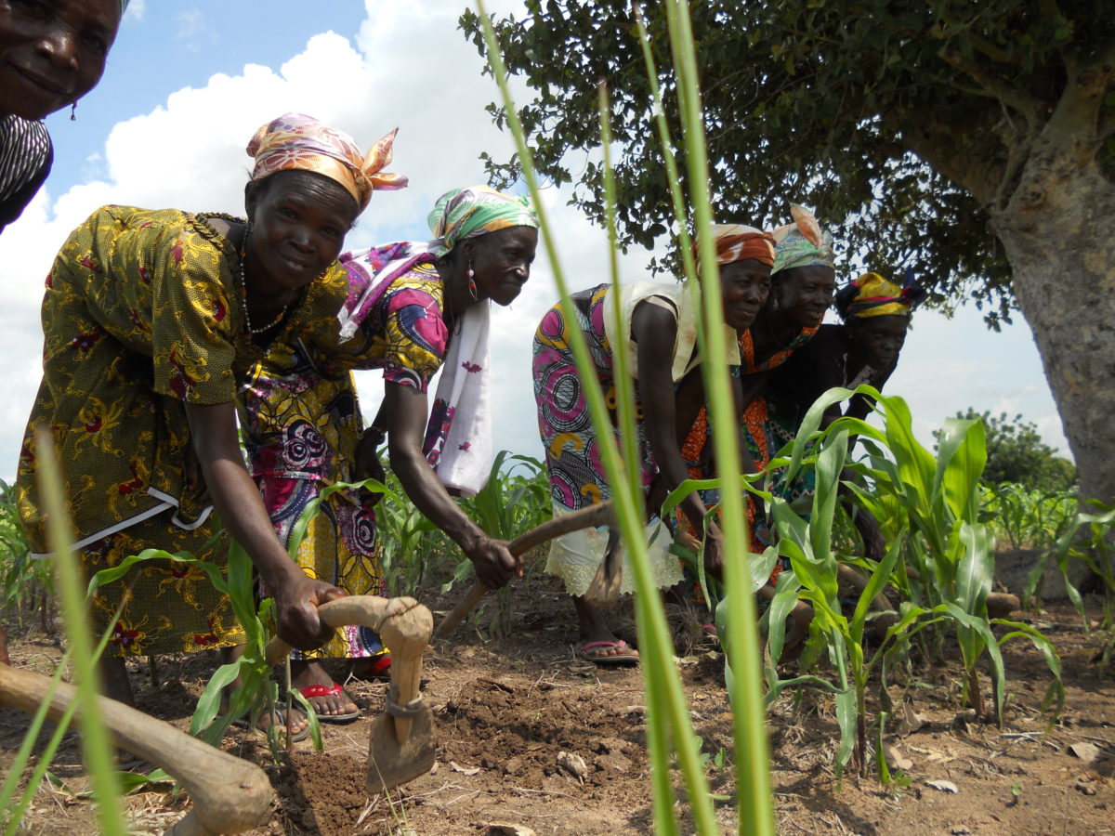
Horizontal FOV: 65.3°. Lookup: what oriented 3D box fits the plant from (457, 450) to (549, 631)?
[{"bbox_3d":[-0.198,0.457,3.200,0.360,0.660,0.360,0,-6,0],"label":"plant"}]

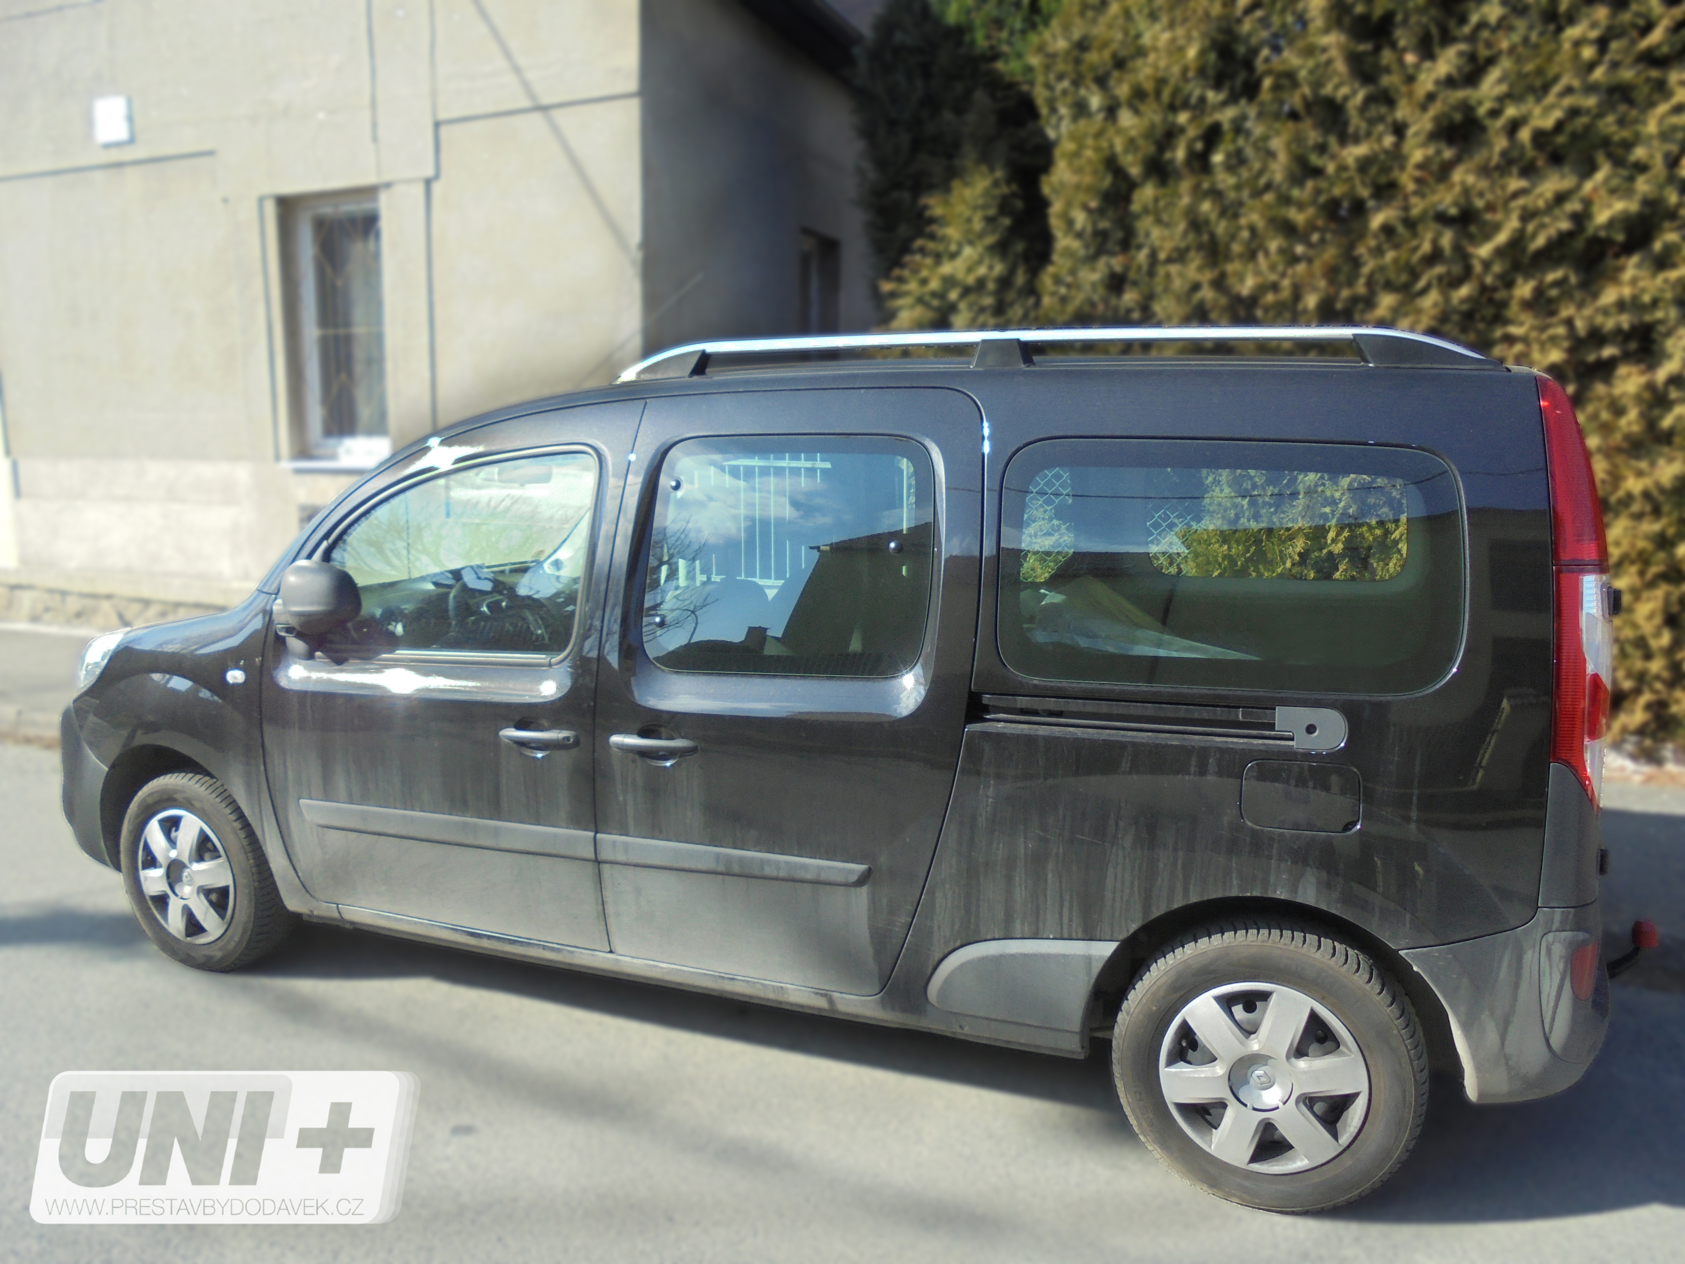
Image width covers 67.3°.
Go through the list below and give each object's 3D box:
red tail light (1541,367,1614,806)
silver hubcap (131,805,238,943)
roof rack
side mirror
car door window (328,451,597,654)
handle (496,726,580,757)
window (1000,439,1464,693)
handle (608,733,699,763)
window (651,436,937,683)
[{"bbox_3d":[1.356,-0.076,2.361,0.140,0.790,0.165,-1,1,22],"label":"red tail light"},{"bbox_3d":[-1.968,0.741,3.802,0.405,0.405,0.050,4,8,24],"label":"silver hubcap"},{"bbox_3d":[0.358,-0.610,2.837,2.000,0.115,0.070,4,9,22],"label":"roof rack"},{"bbox_3d":[-1.383,-0.071,3.301,0.205,0.205,0.145,8,11,42],"label":"side mirror"},{"bbox_3d":[-1.004,-0.209,3.279,0.840,0.535,0.050,4,-2,22],"label":"car door window"},{"bbox_3d":[-0.756,0.271,3.168,0.235,0.070,0.060,4,9,22],"label":"handle"},{"bbox_3d":[0.755,-0.139,2.541,0.880,0.505,0.050,4,1,22],"label":"window"},{"bbox_3d":[-0.454,0.282,3.037,0.235,0.070,0.060,4,9,22],"label":"handle"},{"bbox_3d":[-0.136,-0.179,2.911,0.725,0.545,0.050,4,1,22],"label":"window"}]

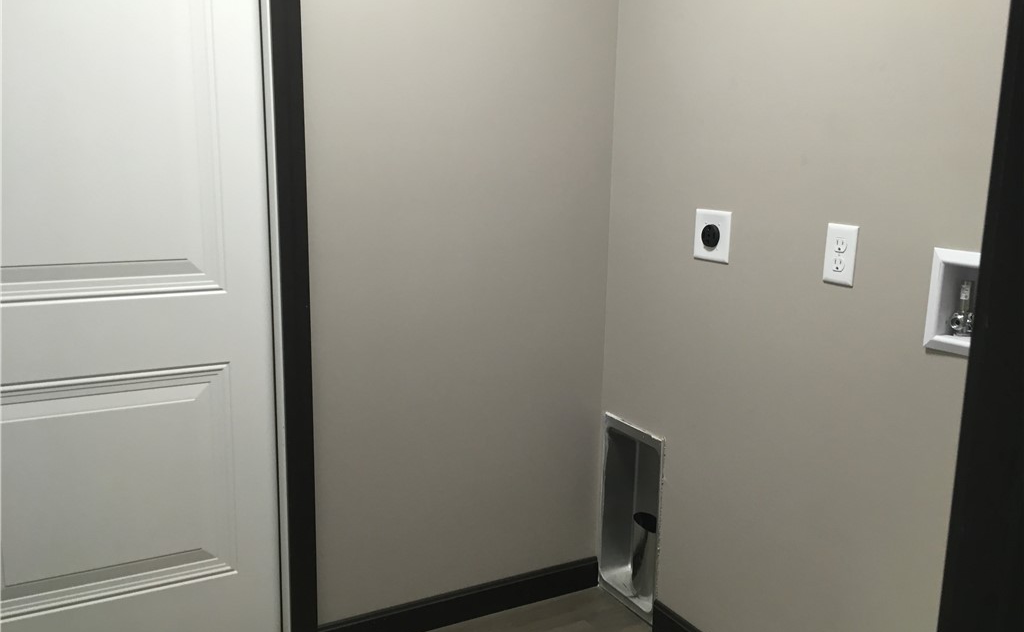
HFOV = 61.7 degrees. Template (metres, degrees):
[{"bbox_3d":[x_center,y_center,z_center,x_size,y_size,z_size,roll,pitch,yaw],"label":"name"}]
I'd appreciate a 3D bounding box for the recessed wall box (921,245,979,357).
[{"bbox_3d":[0.798,-0.017,1.397,0.085,0.171,0.215,-5,12,-28],"label":"recessed wall box"}]

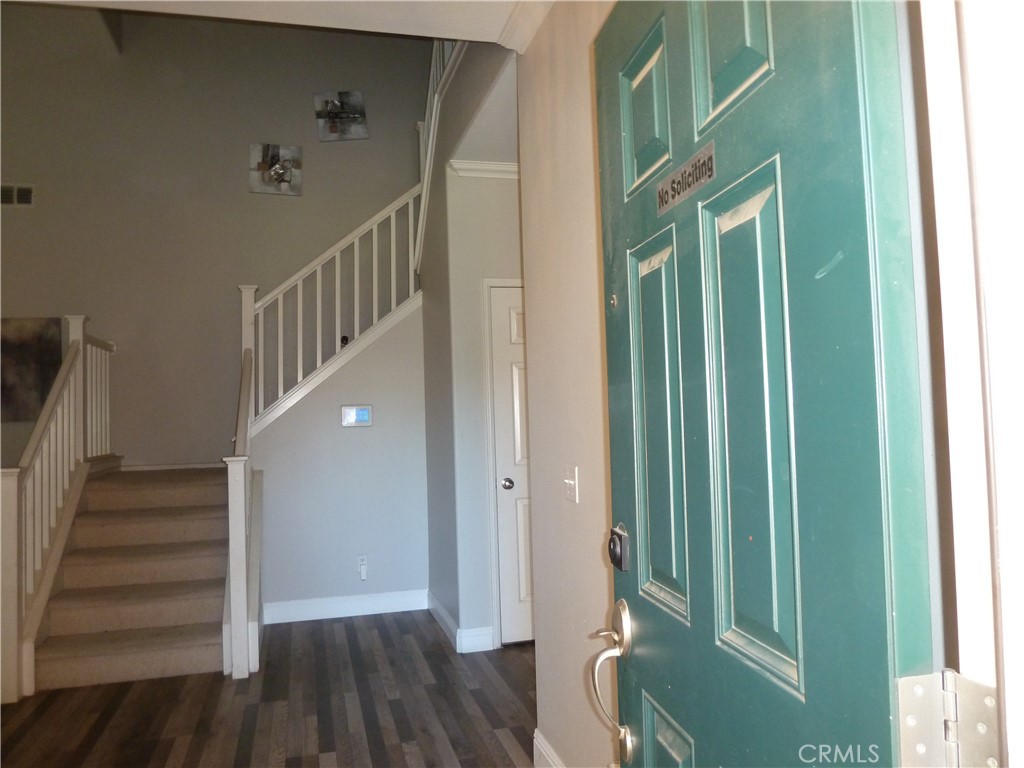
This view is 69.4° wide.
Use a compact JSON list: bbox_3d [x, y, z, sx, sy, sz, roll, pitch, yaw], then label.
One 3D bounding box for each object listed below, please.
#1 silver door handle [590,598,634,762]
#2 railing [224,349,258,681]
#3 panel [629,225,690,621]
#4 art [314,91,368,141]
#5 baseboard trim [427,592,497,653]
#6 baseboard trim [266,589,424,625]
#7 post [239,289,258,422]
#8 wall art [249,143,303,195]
[{"bbox_3d":[0.184,0.567,1.396,0.070,0.310,0.080,-1,-3,-11],"label":"silver door handle"},{"bbox_3d":[-1.552,0.632,4.282,0.150,1.800,1.060,-1,-3,-16],"label":"railing"},{"bbox_3d":[0.244,0.062,1.232,0.025,0.620,0.210,-1,-3,-11],"label":"panel"},{"bbox_3d":[-1.420,-2.231,6.171,0.405,0.405,0.030,-8,-1,-16],"label":"art"},{"bbox_3d":[-0.339,1.445,4.587,0.210,0.135,1.020,-1,-3,-16],"label":"baseboard trim"},{"bbox_3d":[-1.092,1.482,4.918,1.060,0.135,0.020,-1,-3,-16],"label":"baseboard trim"},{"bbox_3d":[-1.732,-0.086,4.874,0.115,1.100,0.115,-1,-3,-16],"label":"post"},{"bbox_3d":[-1.911,-1.739,6.006,0.405,0.405,0.030,-1,-3,-16],"label":"wall art"}]

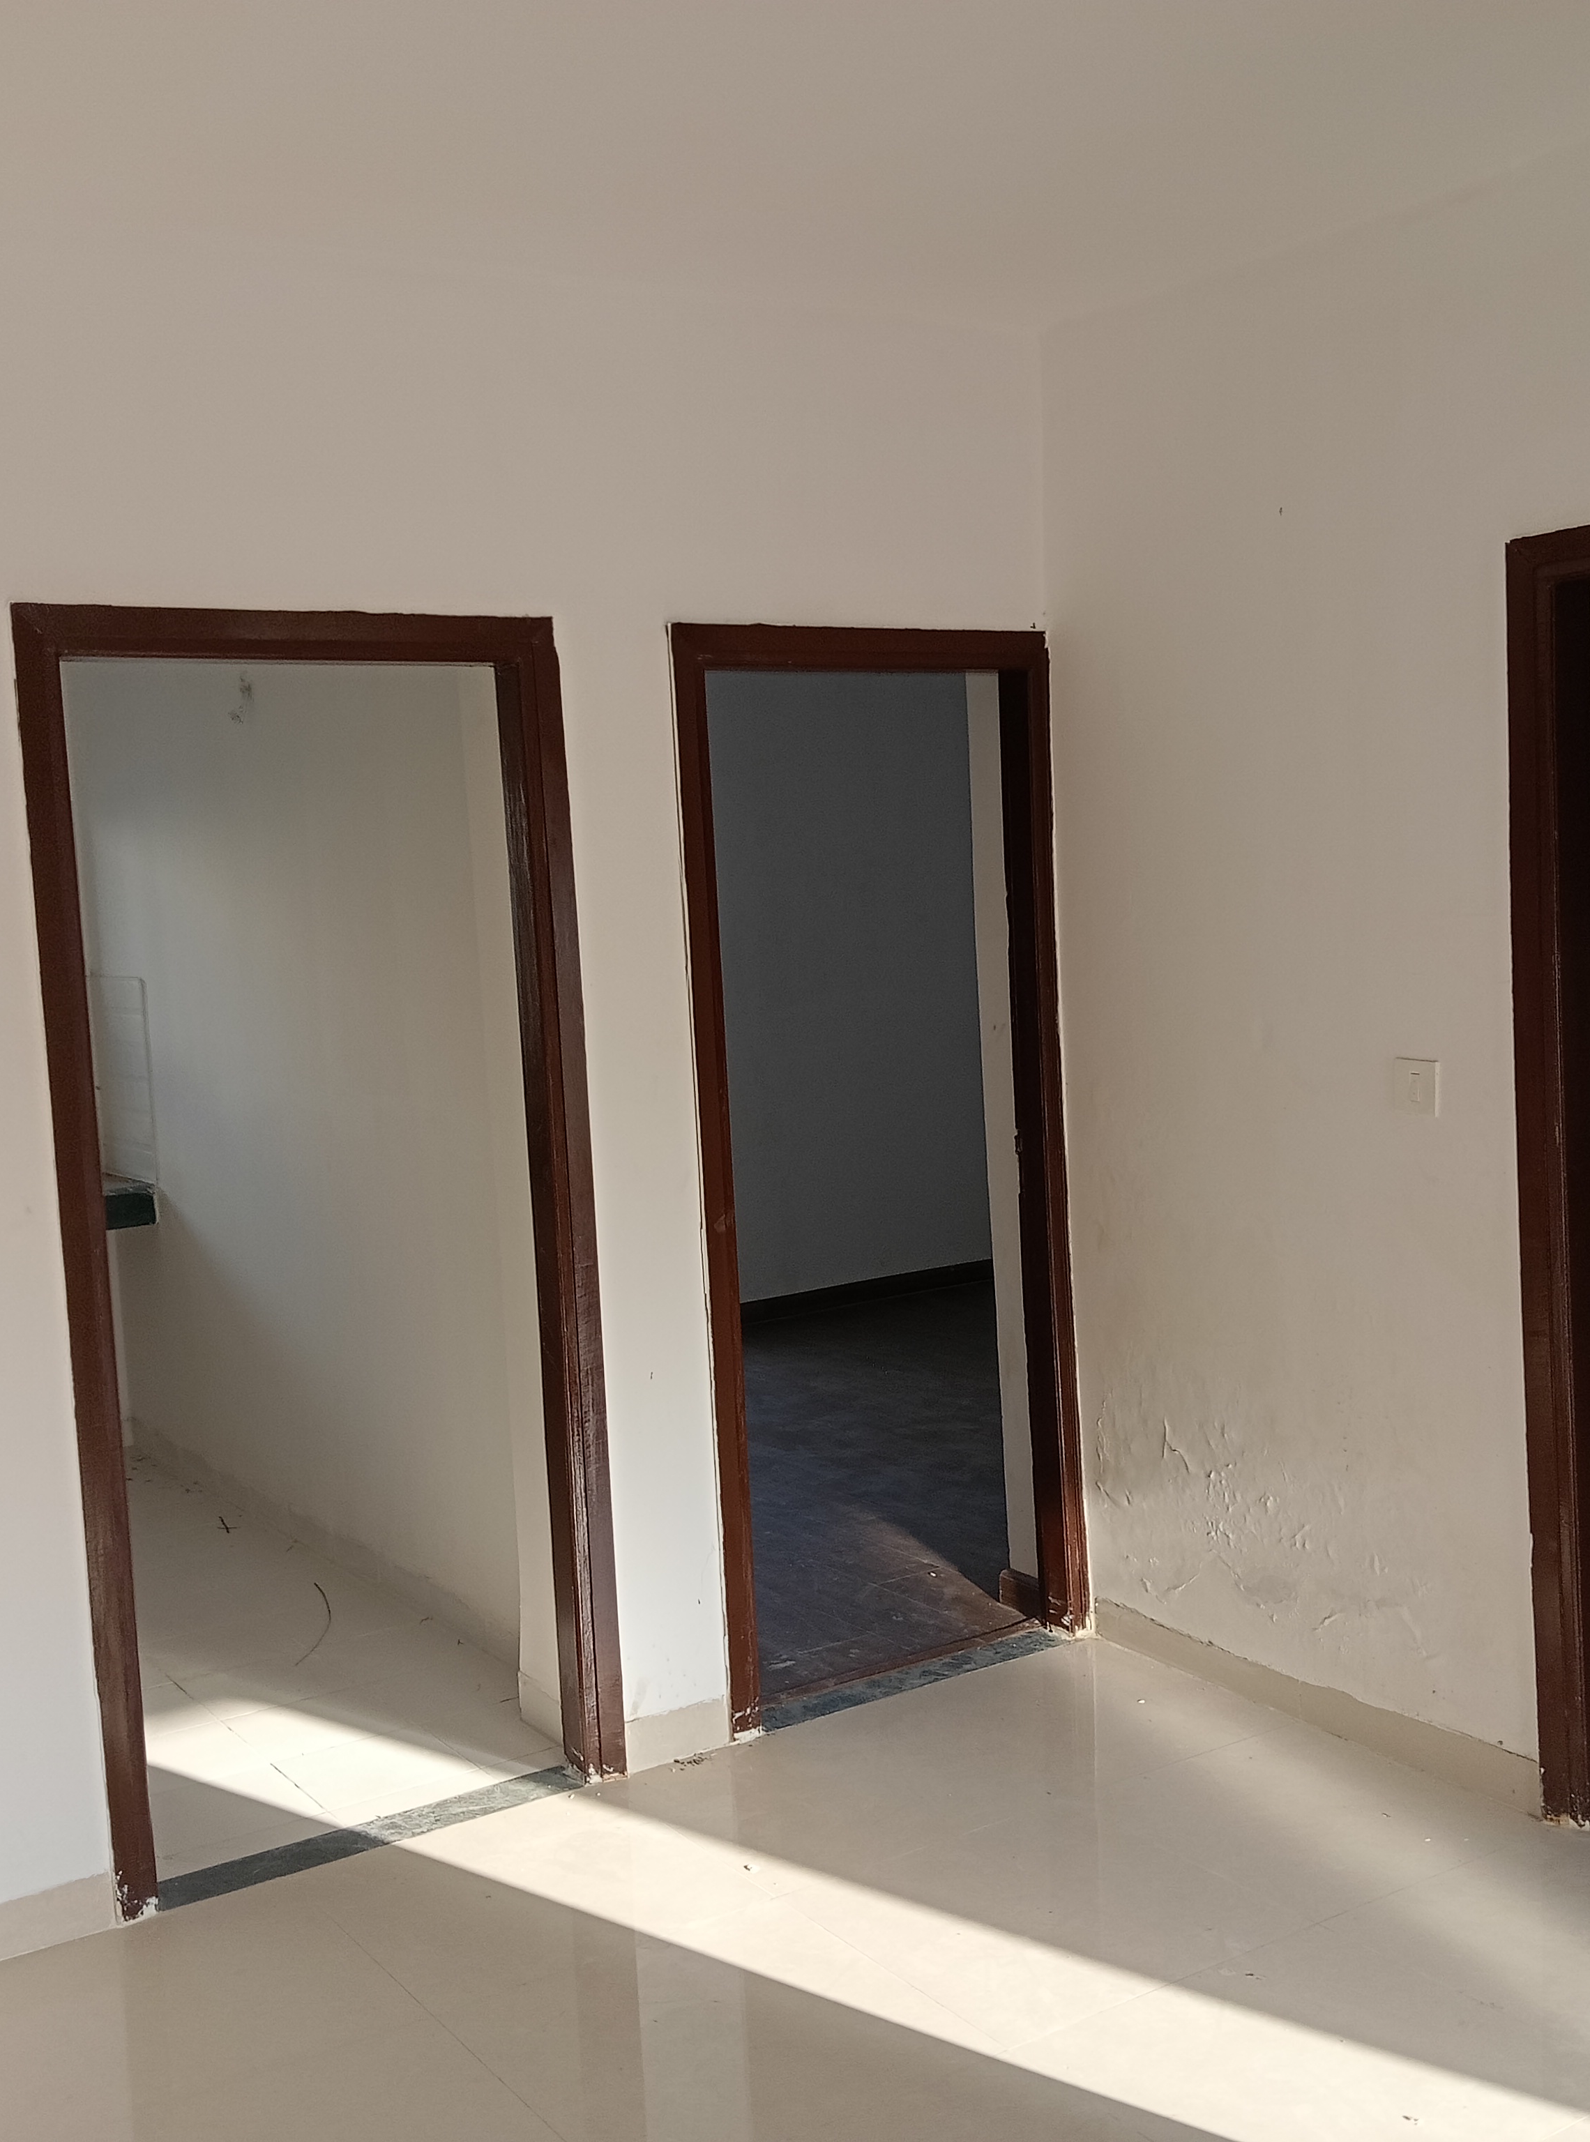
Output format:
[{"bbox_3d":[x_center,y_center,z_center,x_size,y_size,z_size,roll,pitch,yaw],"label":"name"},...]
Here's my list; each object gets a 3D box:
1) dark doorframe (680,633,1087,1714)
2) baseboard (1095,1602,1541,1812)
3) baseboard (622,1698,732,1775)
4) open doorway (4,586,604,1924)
[{"bbox_3d":[0.170,0.185,4.551,0.884,2.085,0.110,-6,6,-34],"label":"dark doorframe"},{"bbox_3d":[0.939,1.166,4.317,0.015,0.091,1.170,-6,6,-31],"label":"baseboard"},{"bbox_3d":[-0.217,1.230,4.292,0.227,0.091,0.015,-6,6,-34],"label":"baseboard"},{"bbox_3d":[-0.783,0.284,3.917,0.936,2.096,0.110,-6,6,-34],"label":"open doorway"}]

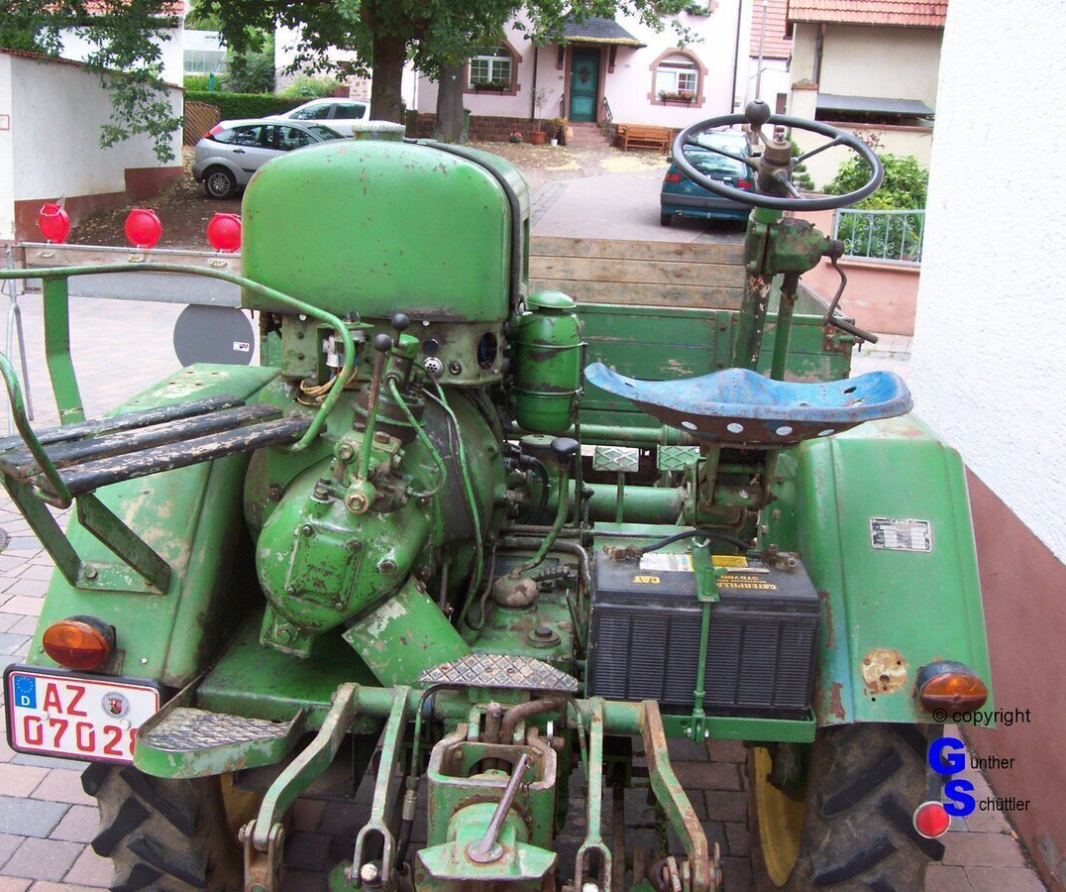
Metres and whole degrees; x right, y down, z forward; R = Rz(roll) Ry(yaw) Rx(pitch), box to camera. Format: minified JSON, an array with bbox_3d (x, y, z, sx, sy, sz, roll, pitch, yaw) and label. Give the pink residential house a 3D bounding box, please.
[{"bbox_3d":[1.778,-14.726,40.127,10.200,8.500,9.500,3,14,0],"label":"pink residential house"}]

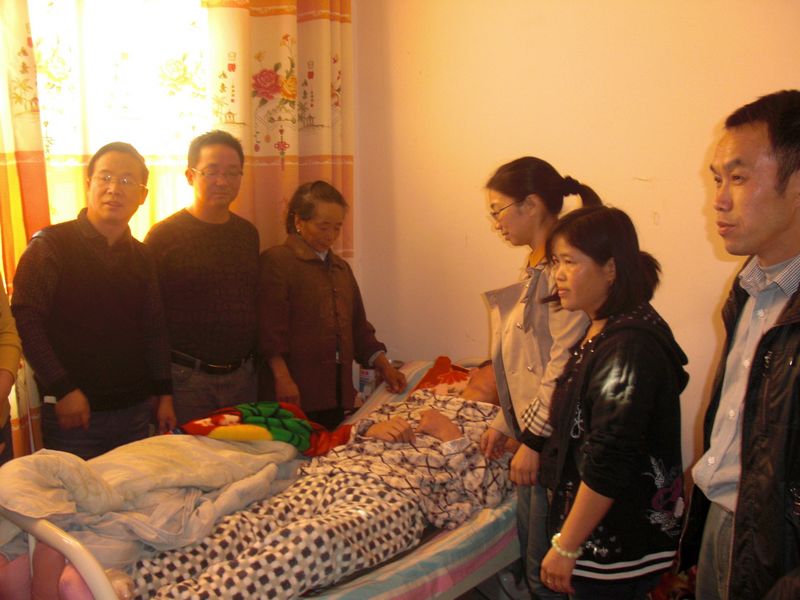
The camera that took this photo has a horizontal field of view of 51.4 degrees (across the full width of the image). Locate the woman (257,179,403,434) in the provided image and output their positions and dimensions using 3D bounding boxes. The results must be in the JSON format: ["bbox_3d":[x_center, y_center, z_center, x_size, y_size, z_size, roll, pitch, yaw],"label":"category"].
[{"bbox_3d":[-0.245,0.349,3.005,0.390,1.540,0.500,8,12,43],"label":"woman"}]

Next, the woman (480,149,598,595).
[{"bbox_3d":[0.372,0.429,2.238,0.350,1.610,0.460,-2,9,-16],"label":"woman"}]

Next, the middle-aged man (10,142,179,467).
[{"bbox_3d":[-0.953,0.338,2.659,0.500,1.665,0.310,-6,10,-36],"label":"middle-aged man"}]

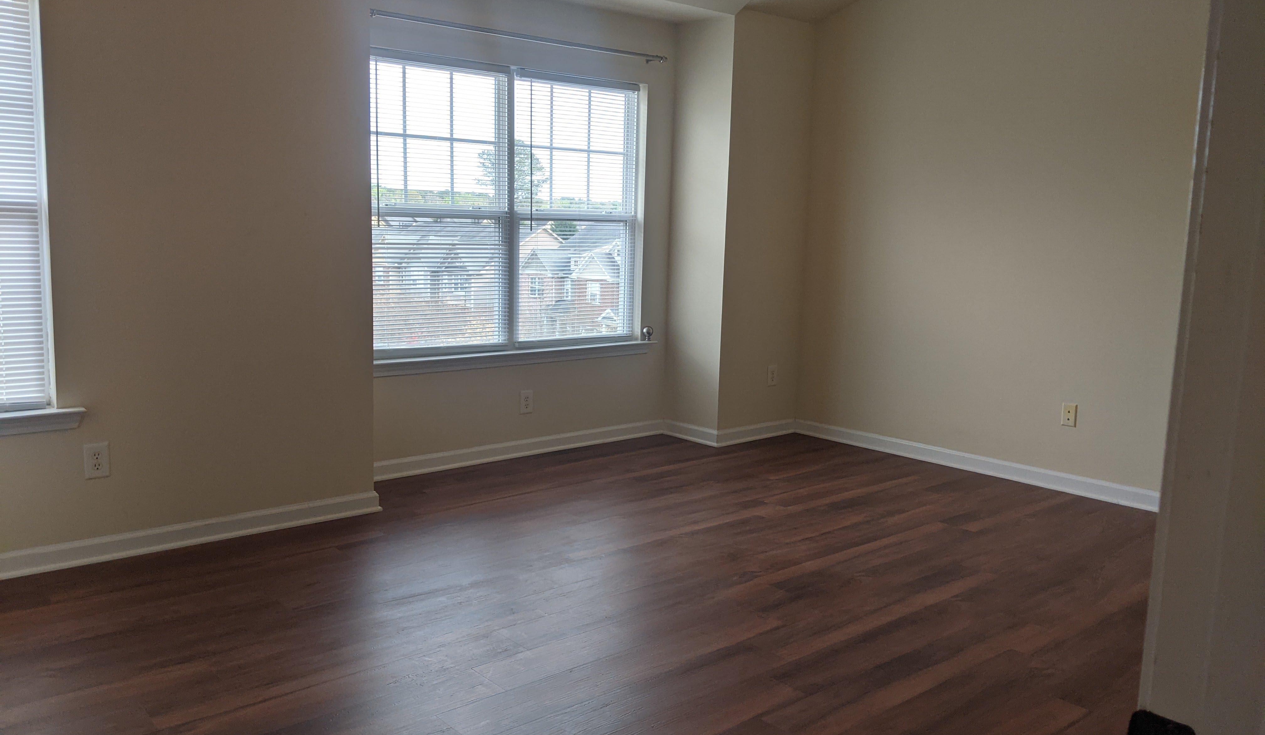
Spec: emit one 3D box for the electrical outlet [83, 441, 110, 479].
[{"bbox_3d":[-1.938,0.338,3.577,0.080,0.127,0.012,-5,10,-40],"label":"electrical outlet"}]

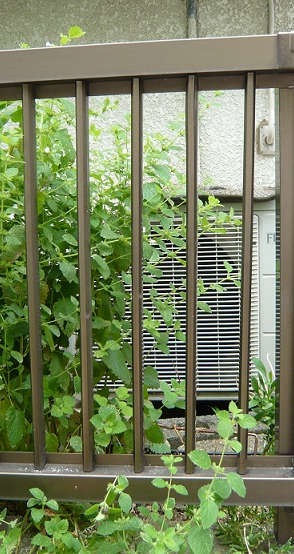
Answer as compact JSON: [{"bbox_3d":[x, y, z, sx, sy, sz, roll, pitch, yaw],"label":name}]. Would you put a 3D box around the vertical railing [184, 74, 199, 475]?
[{"bbox_3d":[0.085,0.009,1.157,0.021,0.776,0.028,0,6,7],"label":"vertical railing"}]

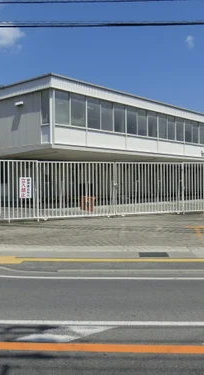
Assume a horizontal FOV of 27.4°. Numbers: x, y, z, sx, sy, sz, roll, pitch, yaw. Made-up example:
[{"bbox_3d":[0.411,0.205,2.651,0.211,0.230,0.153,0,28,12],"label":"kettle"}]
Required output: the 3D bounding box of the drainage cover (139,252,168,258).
[{"bbox_3d":[1.229,1.600,9.900,0.690,0.050,0.580,0,1,3],"label":"drainage cover"}]

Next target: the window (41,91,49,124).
[{"bbox_3d":[-2.765,-3.900,20.500,0.580,1.660,0.100,1,2,41],"label":"window"}]

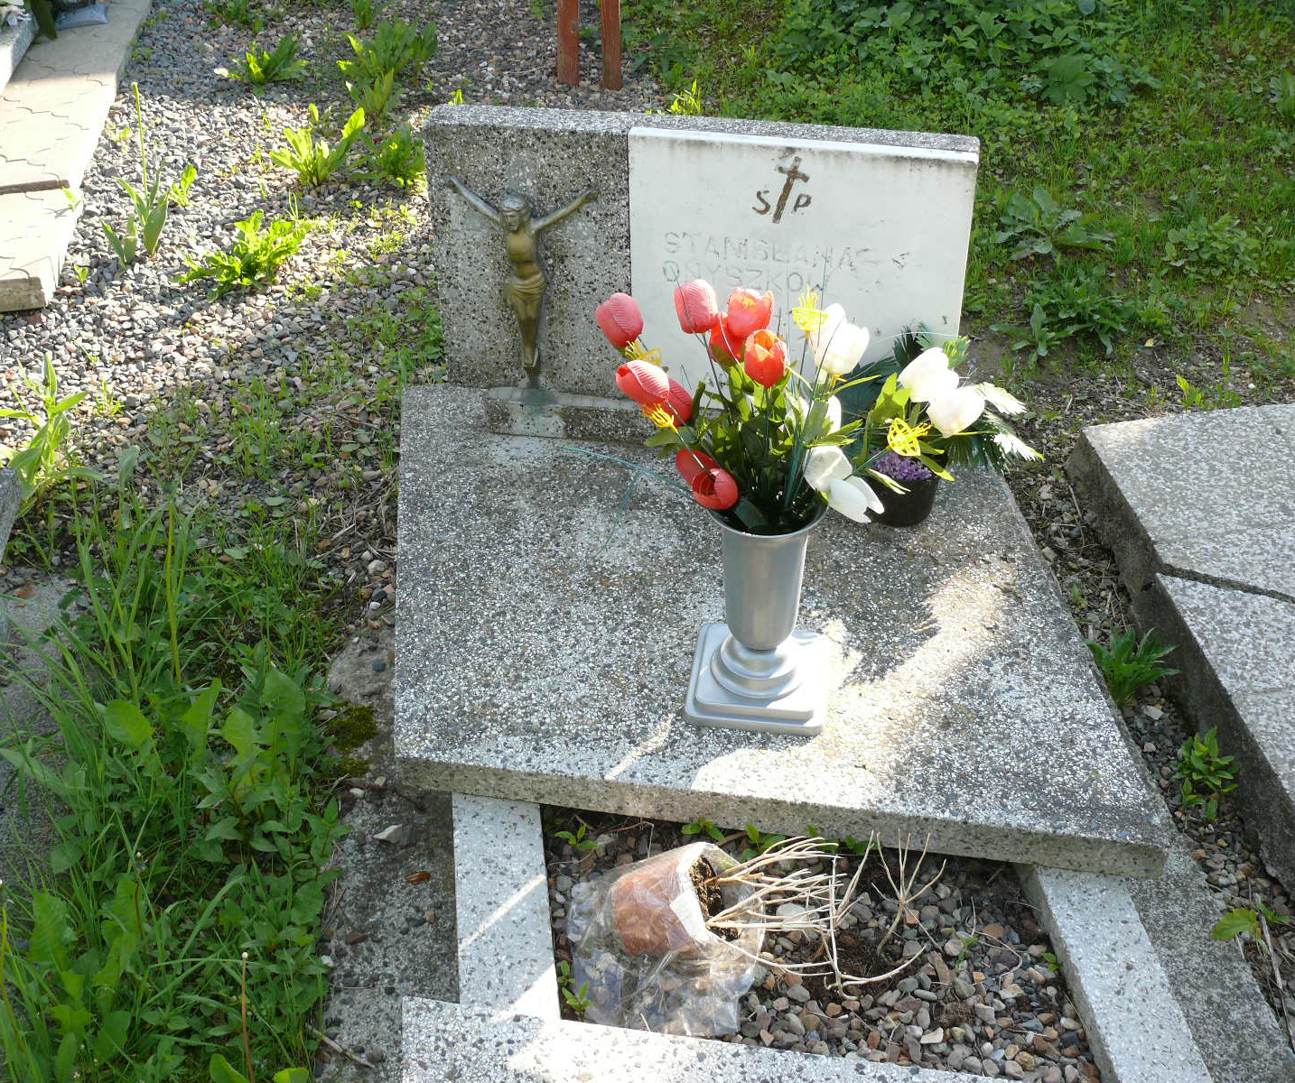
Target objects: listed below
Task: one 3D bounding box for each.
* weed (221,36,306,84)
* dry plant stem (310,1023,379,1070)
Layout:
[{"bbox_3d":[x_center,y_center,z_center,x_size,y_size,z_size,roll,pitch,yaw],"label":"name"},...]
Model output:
[{"bbox_3d":[-1.110,-1.392,4.224,0.245,0.115,0.184,0,32,0],"label":"weed"},{"bbox_3d":[-0.330,0.541,1.573,0.096,0.012,0.012,22,44,24],"label":"dry plant stem"}]

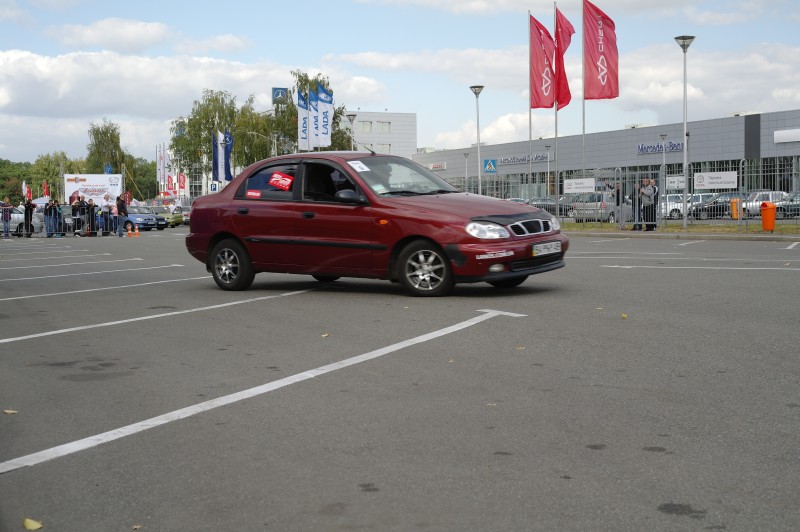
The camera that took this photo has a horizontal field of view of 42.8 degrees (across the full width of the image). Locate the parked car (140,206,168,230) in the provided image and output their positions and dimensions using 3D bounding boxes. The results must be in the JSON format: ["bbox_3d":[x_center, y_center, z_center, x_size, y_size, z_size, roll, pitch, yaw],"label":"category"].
[{"bbox_3d":[-15.850,-2.860,62.000,4.240,1.430,1.680,1,3,33],"label":"parked car"}]

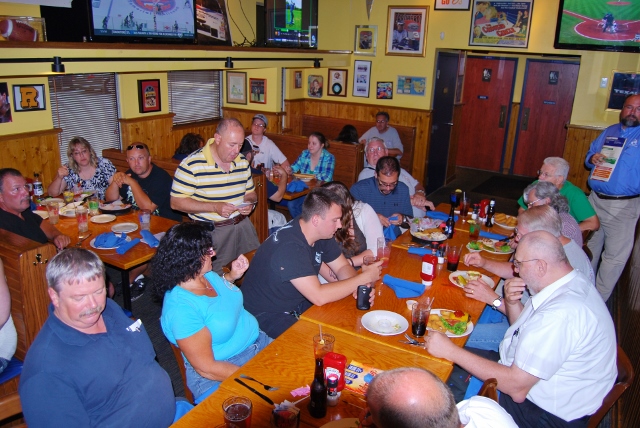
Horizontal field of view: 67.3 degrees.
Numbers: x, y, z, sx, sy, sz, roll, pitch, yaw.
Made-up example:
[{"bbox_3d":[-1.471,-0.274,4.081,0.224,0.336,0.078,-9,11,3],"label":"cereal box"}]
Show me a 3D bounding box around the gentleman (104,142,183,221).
[{"bbox_3d":[-1.380,0.065,4.004,0.580,1.310,0.750,8,18,18],"label":"gentleman"}]

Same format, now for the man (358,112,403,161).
[{"bbox_3d":[0.864,-0.847,7.056,0.580,1.280,0.720,14,22,33],"label":"man"}]

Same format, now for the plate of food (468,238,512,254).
[{"bbox_3d":[1.239,0.220,3.435,0.280,0.060,0.250,11,21,28],"label":"plate of food"}]

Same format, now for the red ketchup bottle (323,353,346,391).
[{"bbox_3d":[0.058,0.633,1.882,0.086,0.184,0.055,12,22,28],"label":"red ketchup bottle"}]

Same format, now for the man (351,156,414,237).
[{"bbox_3d":[0.534,0.209,3.873,0.540,1.250,0.720,-5,20,-19],"label":"man"}]

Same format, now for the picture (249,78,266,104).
[{"bbox_3d":[-0.803,-1.577,6.185,0.265,0.305,0.030,13,22,31],"label":"picture"}]

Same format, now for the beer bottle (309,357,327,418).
[{"bbox_3d":[-0.003,0.643,1.776,0.062,0.230,0.062,1,19,-1],"label":"beer bottle"}]

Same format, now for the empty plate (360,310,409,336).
[{"bbox_3d":[0.316,0.533,2.329,0.235,0.026,0.235,2,17,-1],"label":"empty plate"}]

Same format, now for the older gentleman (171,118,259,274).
[{"bbox_3d":[-0.600,0.190,3.120,0.540,1.650,0.460,-15,24,-43],"label":"older gentleman"}]

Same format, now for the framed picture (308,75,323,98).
[{"bbox_3d":[-0.073,-2.175,8.213,0.292,0.353,0.025,12,20,29],"label":"framed picture"}]

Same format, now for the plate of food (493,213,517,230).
[{"bbox_3d":[1.550,0.064,3.874,0.300,0.065,0.330,2,17,-1],"label":"plate of food"}]

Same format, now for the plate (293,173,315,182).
[{"bbox_3d":[-0.158,-0.406,5.190,0.240,0.070,0.220,12,20,29],"label":"plate"}]

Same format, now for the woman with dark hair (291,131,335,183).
[{"bbox_3d":[-0.052,-0.276,5.430,0.520,1.200,0.750,13,22,31],"label":"woman with dark hair"}]

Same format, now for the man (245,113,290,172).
[{"bbox_3d":[-0.752,-0.480,5.647,0.540,1.320,0.740,12,21,27],"label":"man"}]

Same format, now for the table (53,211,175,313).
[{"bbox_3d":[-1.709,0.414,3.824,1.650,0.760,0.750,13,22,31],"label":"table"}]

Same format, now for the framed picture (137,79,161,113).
[{"bbox_3d":[-1.838,-1.279,5.209,0.045,0.345,0.252,12,20,29],"label":"framed picture"}]

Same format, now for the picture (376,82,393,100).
[{"bbox_3d":[1.023,-1.933,7.542,0.273,0.255,0.025,12,20,29],"label":"picture"}]

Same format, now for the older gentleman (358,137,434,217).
[{"bbox_3d":[0.570,0.019,4.280,0.580,1.310,0.740,-8,19,-30],"label":"older gentleman"}]

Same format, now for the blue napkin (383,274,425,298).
[{"bbox_3d":[0.478,0.428,2.811,0.260,0.035,0.190,11,21,28],"label":"blue napkin"}]

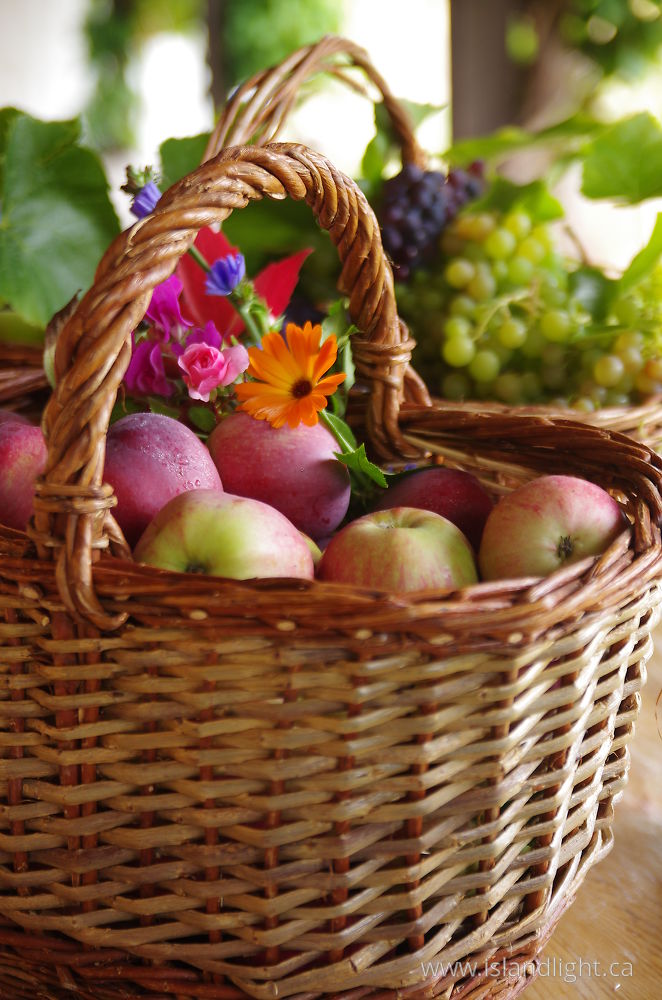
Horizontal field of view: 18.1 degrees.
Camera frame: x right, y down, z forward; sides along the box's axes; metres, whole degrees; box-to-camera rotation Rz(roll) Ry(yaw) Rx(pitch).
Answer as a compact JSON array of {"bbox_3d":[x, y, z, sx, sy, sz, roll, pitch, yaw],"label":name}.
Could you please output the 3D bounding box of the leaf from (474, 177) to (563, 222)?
[{"bbox_3d":[0.114,-0.181,1.260,0.057,0.027,0.050,0,16,0],"label":"leaf"}]

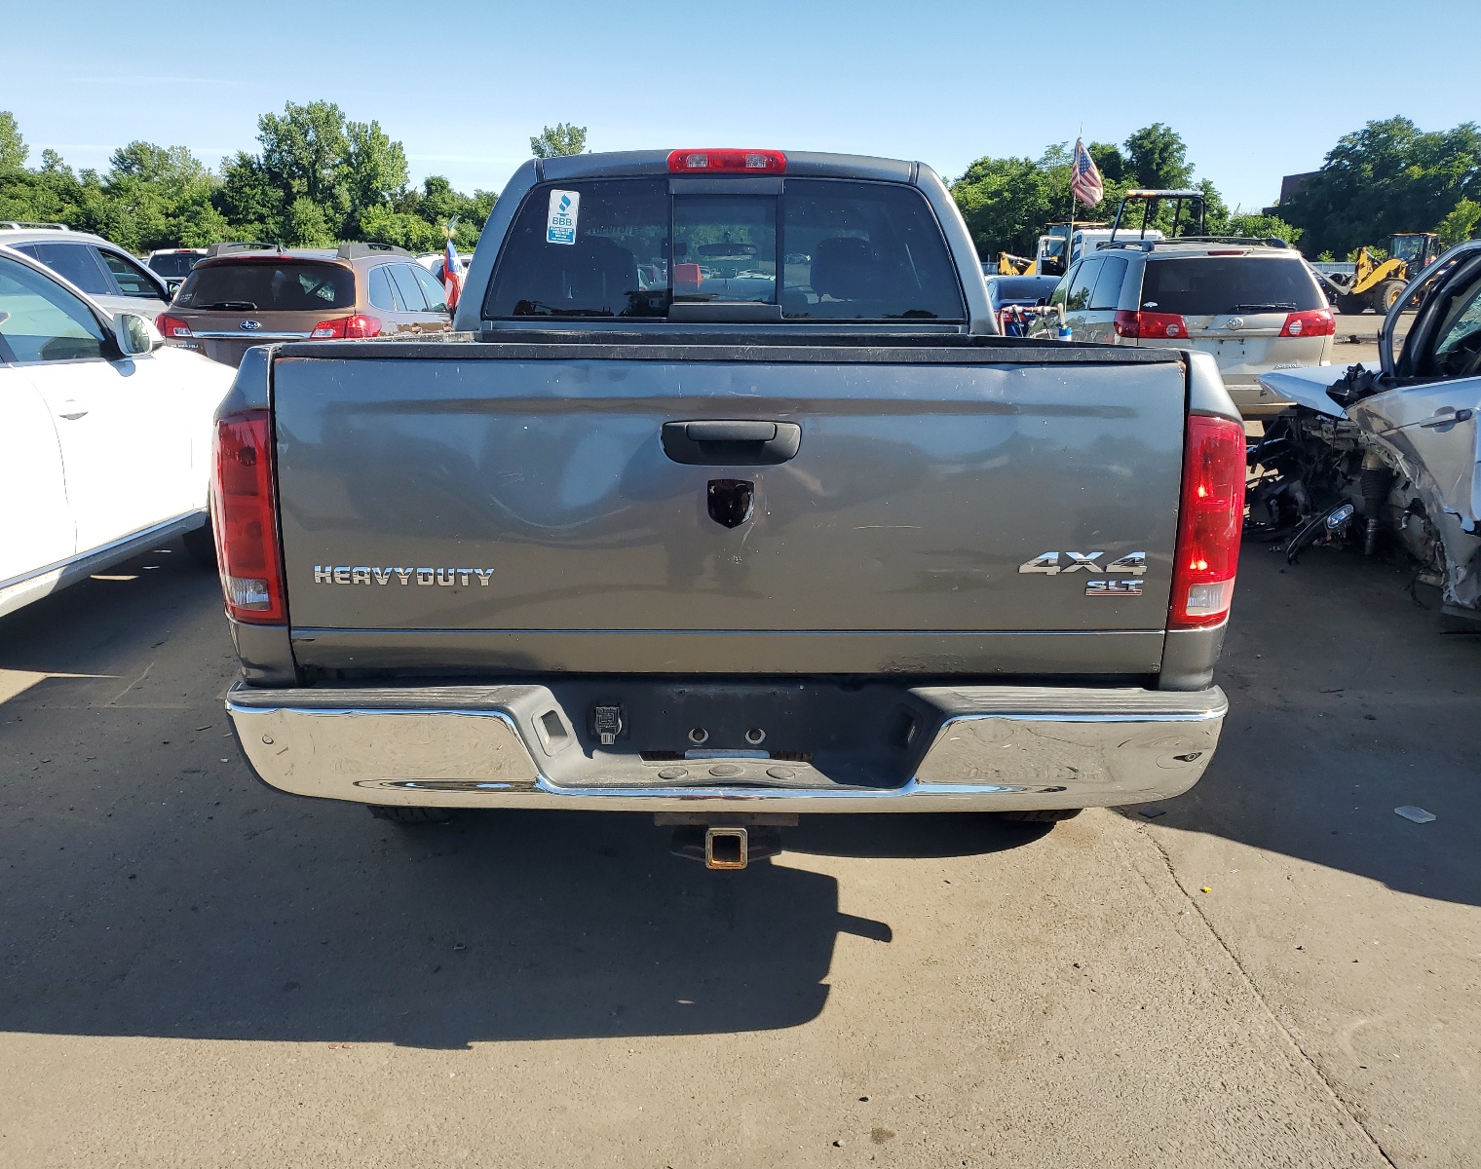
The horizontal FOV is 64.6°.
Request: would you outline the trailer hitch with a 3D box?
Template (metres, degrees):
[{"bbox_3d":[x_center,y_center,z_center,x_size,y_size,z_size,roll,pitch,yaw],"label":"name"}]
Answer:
[{"bbox_3d":[-0.025,0.450,2.267,0.250,0.115,0.240,0,15,-1],"label":"trailer hitch"}]

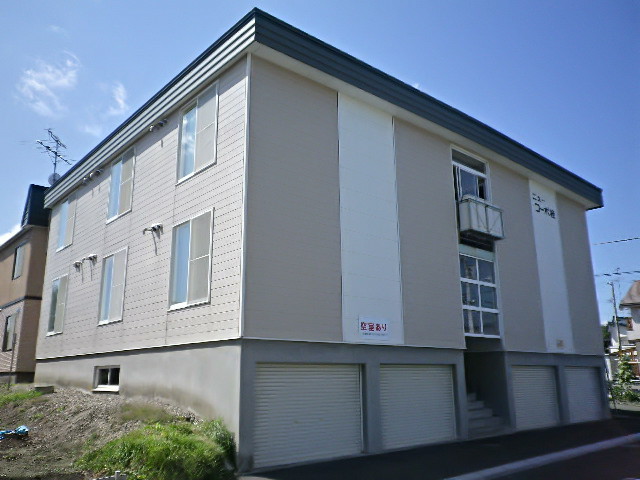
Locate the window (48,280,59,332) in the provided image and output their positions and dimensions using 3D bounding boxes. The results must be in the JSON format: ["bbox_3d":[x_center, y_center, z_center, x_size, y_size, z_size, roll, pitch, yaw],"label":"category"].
[{"bbox_3d":[-8.853,2.217,17.261,0.090,1.820,0.860,12,-19,-40],"label":"window"}]

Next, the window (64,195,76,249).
[{"bbox_3d":[-8.303,-0.622,17.258,0.100,1.641,0.842,11,-18,-40],"label":"window"}]

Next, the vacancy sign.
[{"bbox_3d":[1.144,1.800,10.646,0.920,0.430,0.030,12,-19,-40],"label":"vacancy sign"}]

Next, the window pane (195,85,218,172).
[{"bbox_3d":[-2.340,-2.288,10.660,0.100,1.666,0.833,11,-18,-40],"label":"window pane"}]

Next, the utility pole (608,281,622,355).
[{"bbox_3d":[24.802,7.782,42.804,0.340,8.630,0.340,12,-19,-40],"label":"utility pole"}]

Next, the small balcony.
[{"bbox_3d":[4.378,-0.500,14.022,1.660,0.830,0.360,12,-19,-40],"label":"small balcony"}]

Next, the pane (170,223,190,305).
[{"bbox_3d":[-2.879,0.476,10.670,0.070,1.750,0.810,12,-19,-40],"label":"pane"}]

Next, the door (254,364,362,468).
[{"bbox_3d":[-0.141,3.084,9.322,2.575,1.641,0.100,11,-18,-40],"label":"door"}]

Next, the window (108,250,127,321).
[{"bbox_3d":[-5.106,1.150,13.091,0.100,1.776,0.867,11,-18,-40],"label":"window"}]

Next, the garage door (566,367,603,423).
[{"bbox_3d":[8.452,4.921,16.623,2.695,1.649,0.100,11,-18,-40],"label":"garage door"}]

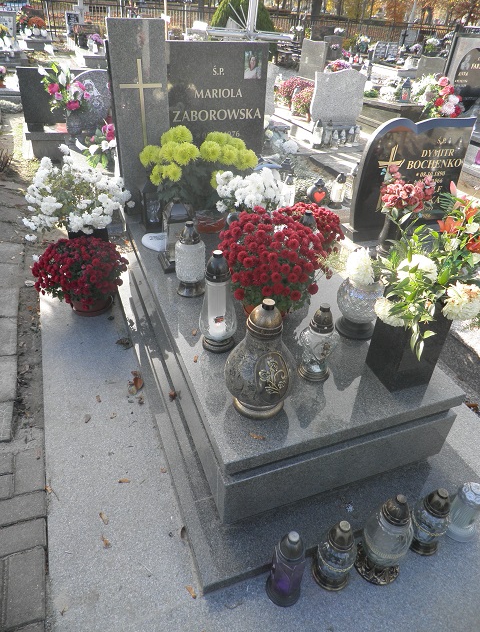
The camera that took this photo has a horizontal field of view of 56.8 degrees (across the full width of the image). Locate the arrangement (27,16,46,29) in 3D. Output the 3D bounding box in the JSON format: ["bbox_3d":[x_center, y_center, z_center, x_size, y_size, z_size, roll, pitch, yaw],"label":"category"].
[{"bbox_3d":[-5.259,-7.578,11.495,0.500,0.380,0.500,-10,37,-18],"label":"arrangement"}]

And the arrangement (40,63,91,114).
[{"bbox_3d":[-1.500,-1.949,3.793,0.440,0.400,0.320,-10,37,-18],"label":"arrangement"}]

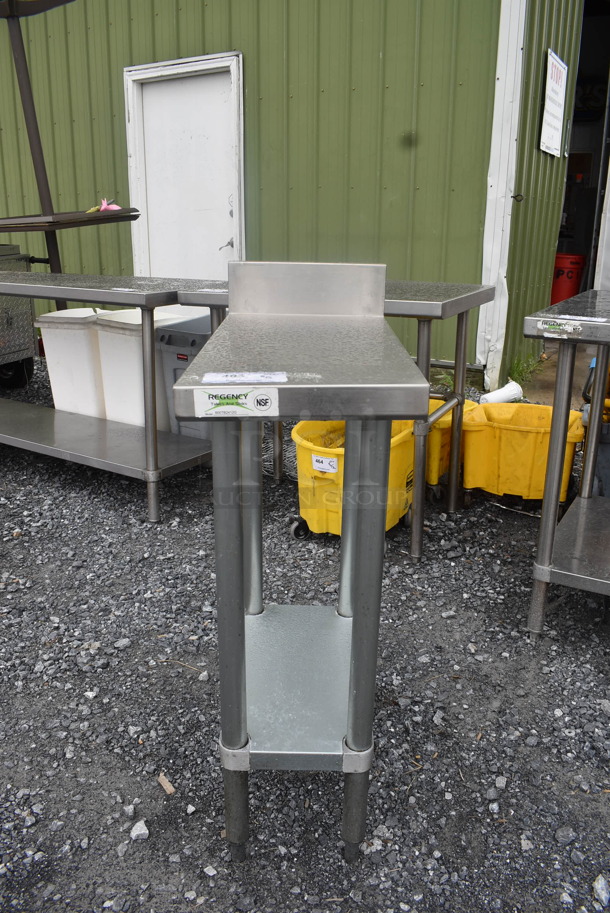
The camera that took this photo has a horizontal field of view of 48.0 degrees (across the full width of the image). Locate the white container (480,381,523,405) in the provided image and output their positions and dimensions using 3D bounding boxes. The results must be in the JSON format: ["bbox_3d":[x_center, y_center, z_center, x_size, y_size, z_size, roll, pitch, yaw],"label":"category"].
[{"bbox_3d":[1.190,-0.370,4.169,0.260,0.118,0.118,-17,26,-27],"label":"white container"}]

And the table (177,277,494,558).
[{"bbox_3d":[0.127,-0.175,2.522,0.932,0.861,0.612,9,21,27],"label":"table"}]

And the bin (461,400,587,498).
[{"bbox_3d":[0.832,0.016,2.659,0.430,0.350,0.370,7,21,17],"label":"bin"}]

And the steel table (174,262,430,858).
[{"bbox_3d":[-0.004,0.167,1.227,0.305,0.950,0.600,1,20,0],"label":"steel table"}]

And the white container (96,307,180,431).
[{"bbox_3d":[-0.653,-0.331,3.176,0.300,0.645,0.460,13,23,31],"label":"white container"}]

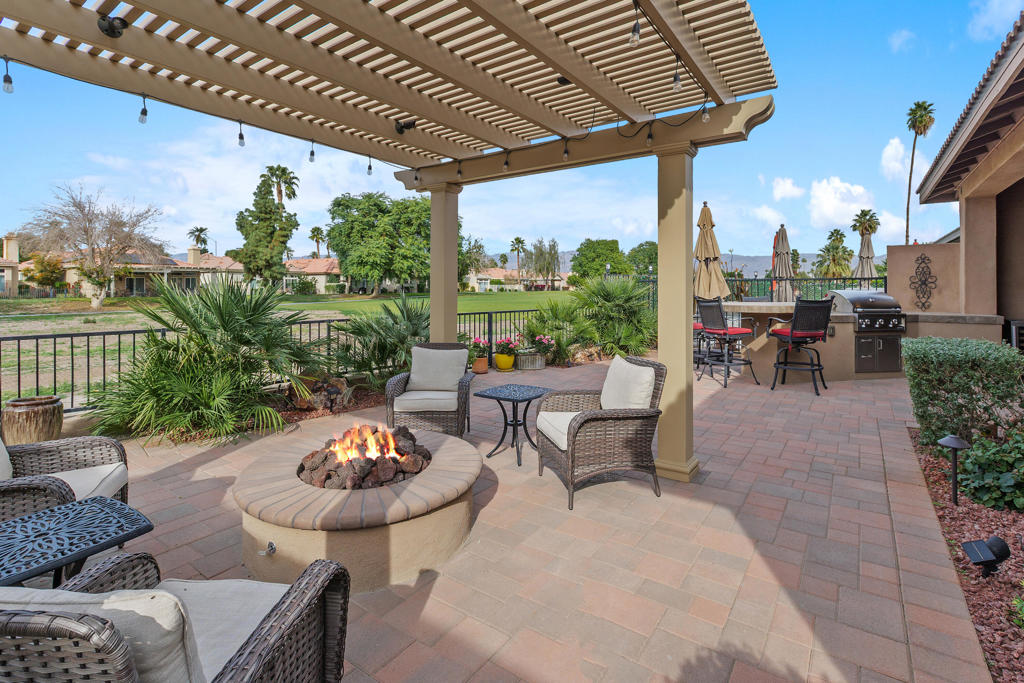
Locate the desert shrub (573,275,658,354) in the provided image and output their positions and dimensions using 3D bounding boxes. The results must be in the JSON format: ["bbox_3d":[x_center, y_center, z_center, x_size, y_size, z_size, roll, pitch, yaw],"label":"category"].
[{"bbox_3d":[1.933,-0.519,8.500,1.520,1.460,1.380,0,4,0],"label":"desert shrub"}]

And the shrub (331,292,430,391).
[{"bbox_3d":[-1.680,-0.050,6.100,1.350,1.250,1.200,0,4,0],"label":"shrub"}]

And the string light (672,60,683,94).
[{"bbox_3d":[0.873,-1.403,2.400,0.052,0.178,0.052,0,5,0],"label":"string light"}]

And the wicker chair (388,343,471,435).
[{"bbox_3d":[-0.690,0.468,3.970,0.680,0.860,0.740,0,4,5],"label":"wicker chair"}]

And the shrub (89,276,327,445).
[{"bbox_3d":[-3.169,0.068,4.761,2.150,1.400,1.750,-3,6,-30],"label":"shrub"}]

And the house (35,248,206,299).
[{"bbox_3d":[-43.200,-7.620,51.000,15.500,5.200,12.000,-3,5,-29],"label":"house"}]

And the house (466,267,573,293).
[{"bbox_3d":[1.184,-13.351,98.000,22.000,5.400,13.000,-1,5,-15],"label":"house"}]

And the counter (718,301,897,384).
[{"bbox_3d":[4.200,0.003,6.575,2.650,1.070,1.000,-1,5,-10],"label":"counter"}]

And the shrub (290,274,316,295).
[{"bbox_3d":[-22.907,-6.262,50.000,2.800,2.200,2.500,0,4,0],"label":"shrub"}]

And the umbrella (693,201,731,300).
[{"bbox_3d":[3.100,-0.866,7.100,0.560,2.580,0.560,0,4,0],"label":"umbrella"}]

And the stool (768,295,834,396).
[{"bbox_3d":[3.700,0.030,5.850,0.580,1.200,0.620,0,5,-5],"label":"stool"}]

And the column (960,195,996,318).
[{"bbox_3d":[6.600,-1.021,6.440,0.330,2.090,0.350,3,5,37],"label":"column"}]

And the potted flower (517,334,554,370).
[{"bbox_3d":[0.387,0.145,7.477,0.600,0.560,0.450,0,5,0],"label":"potted flower"}]

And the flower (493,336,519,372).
[{"bbox_3d":[-0.103,0.191,7.197,0.380,0.540,0.370,0,5,0],"label":"flower"}]

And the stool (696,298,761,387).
[{"bbox_3d":[2.990,-0.028,6.310,0.620,1.200,0.580,-2,5,-17],"label":"stool"}]

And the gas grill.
[{"bbox_3d":[5.130,-0.193,6.650,0.820,1.170,0.620,-1,4,-8],"label":"gas grill"}]

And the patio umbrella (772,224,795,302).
[{"bbox_3d":[5.680,-1.190,9.500,0.460,2.500,0.460,0,4,0],"label":"patio umbrella"}]

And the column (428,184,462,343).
[{"bbox_3d":[-0.680,-0.387,4.582,0.250,2.350,0.250,4,6,37],"label":"column"}]

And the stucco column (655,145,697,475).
[{"bbox_3d":[1.245,-0.239,3.420,0.260,2.440,0.260,3,5,37],"label":"stucco column"}]

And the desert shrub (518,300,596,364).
[{"bbox_3d":[0.750,-0.177,7.500,1.200,1.080,1.100,0,4,0],"label":"desert shrub"}]

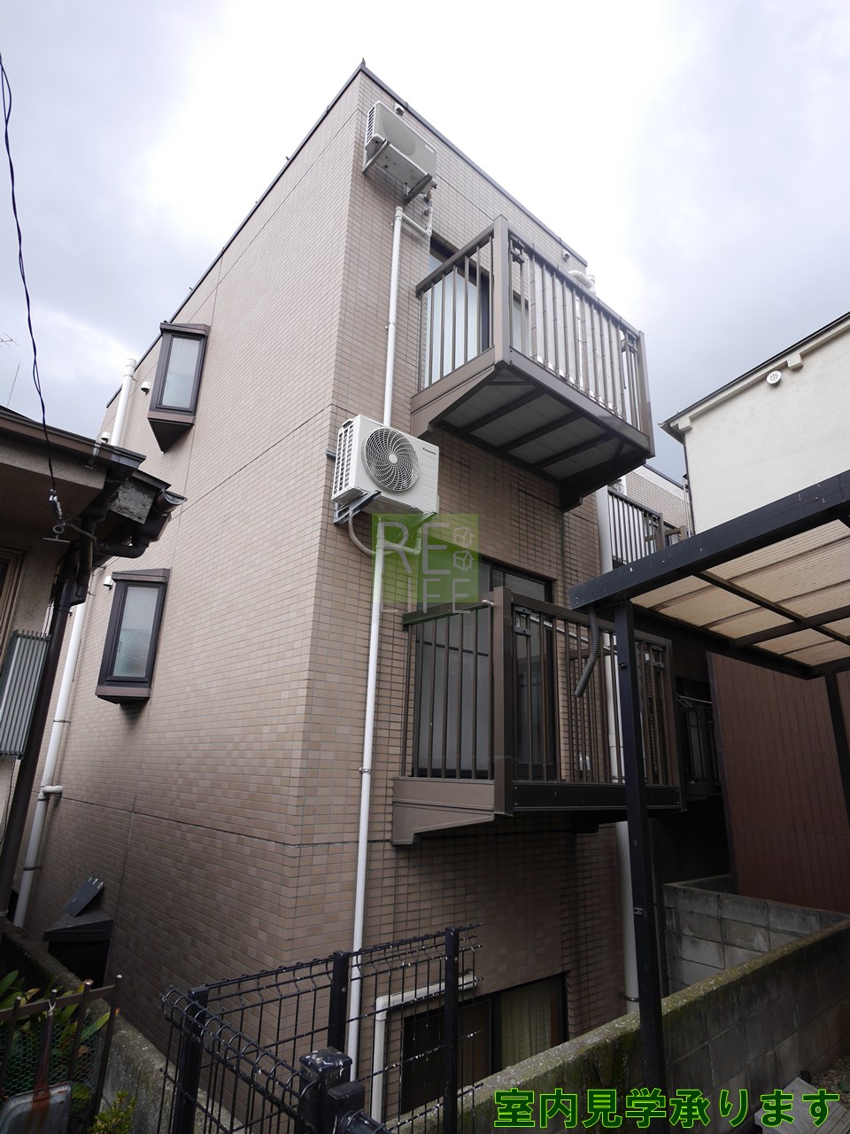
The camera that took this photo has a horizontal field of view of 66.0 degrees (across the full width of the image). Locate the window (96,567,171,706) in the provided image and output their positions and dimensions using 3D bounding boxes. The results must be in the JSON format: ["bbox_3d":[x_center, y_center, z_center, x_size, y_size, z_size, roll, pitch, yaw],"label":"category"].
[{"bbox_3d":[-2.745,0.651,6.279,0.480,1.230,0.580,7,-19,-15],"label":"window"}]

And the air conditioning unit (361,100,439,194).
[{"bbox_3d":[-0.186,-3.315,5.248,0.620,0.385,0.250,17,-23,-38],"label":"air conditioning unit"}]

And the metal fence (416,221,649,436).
[{"bbox_3d":[0.921,-1.629,5.385,1.900,1.200,0.920,17,-23,-38],"label":"metal fence"}]

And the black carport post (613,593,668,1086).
[{"bbox_3d":[0.965,1.351,2.913,0.070,2.440,0.065,19,-24,-42],"label":"black carport post"}]

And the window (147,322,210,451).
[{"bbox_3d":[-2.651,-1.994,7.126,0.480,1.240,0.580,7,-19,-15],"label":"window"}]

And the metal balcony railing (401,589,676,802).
[{"bbox_3d":[0.829,0.942,4.523,1.850,1.080,0.950,17,-23,-38],"label":"metal balcony railing"}]

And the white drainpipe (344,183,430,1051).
[{"bbox_3d":[-0.183,0.142,4.414,0.400,6.370,0.070,17,-23,-38],"label":"white drainpipe"}]

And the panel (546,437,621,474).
[{"bbox_3d":[1.417,-0.924,5.648,0.400,0.030,0.800,17,-23,-38],"label":"panel"}]

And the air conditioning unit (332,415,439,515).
[{"bbox_3d":[-0.229,-0.595,4.214,0.660,0.500,0.240,17,-23,-38],"label":"air conditioning unit"}]

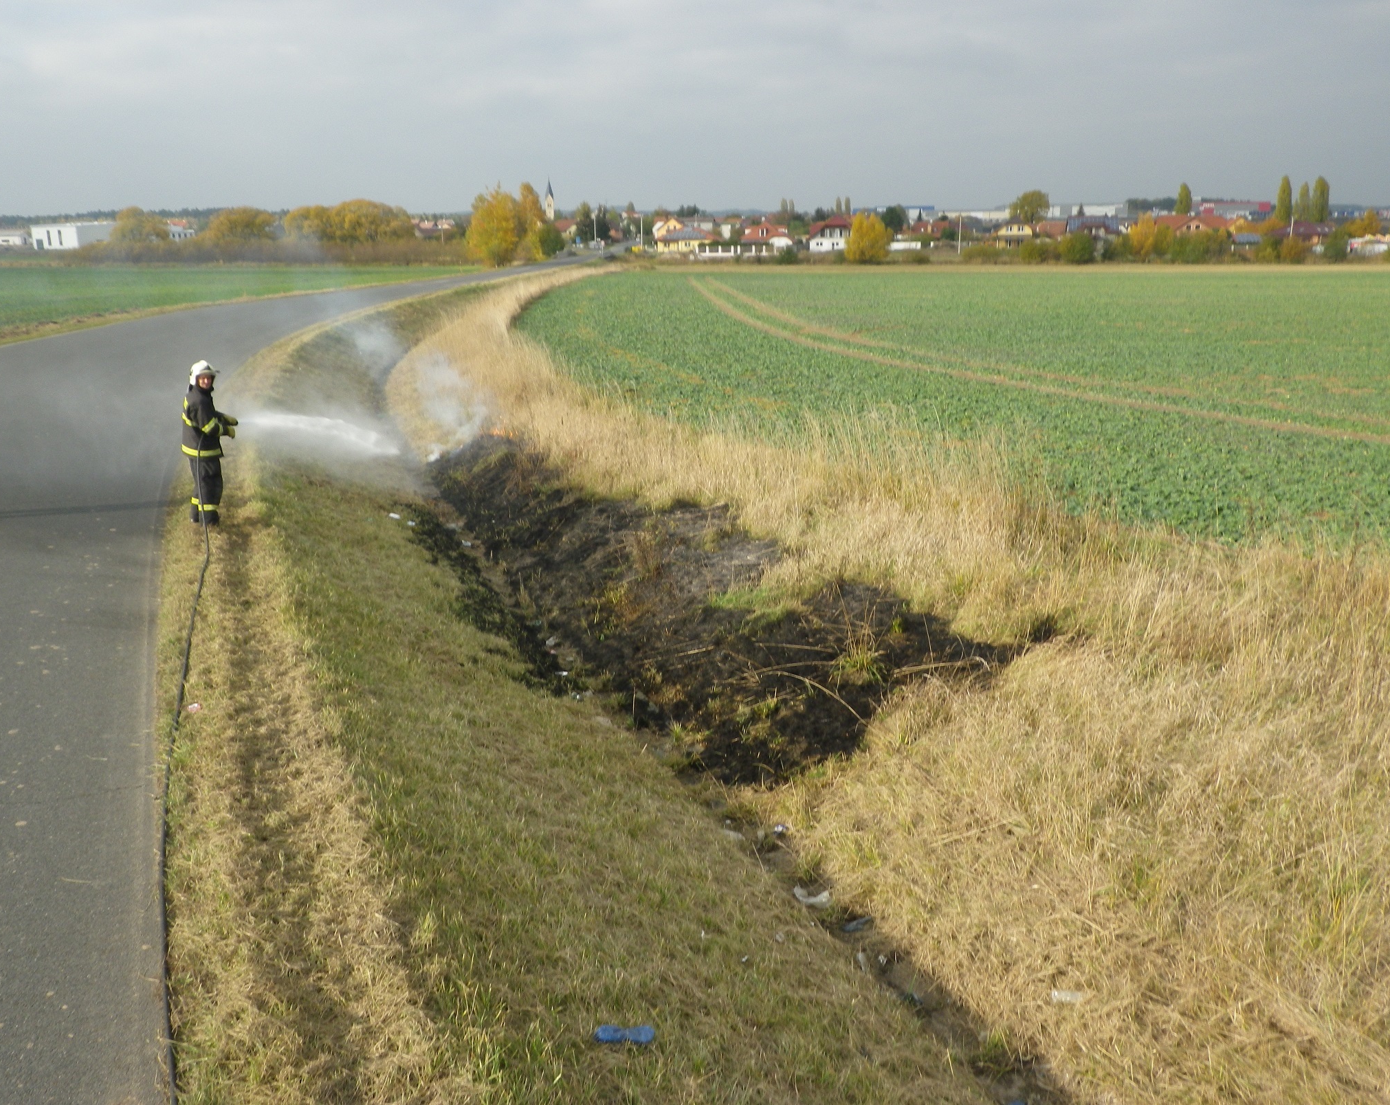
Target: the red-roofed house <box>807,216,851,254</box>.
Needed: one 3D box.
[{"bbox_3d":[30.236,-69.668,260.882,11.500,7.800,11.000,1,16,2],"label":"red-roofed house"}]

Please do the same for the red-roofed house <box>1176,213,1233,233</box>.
[{"bbox_3d":[109.640,-69.384,258.884,13.000,7.600,11.000,1,16,2],"label":"red-roofed house"}]

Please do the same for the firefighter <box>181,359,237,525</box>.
[{"bbox_3d":[-5.474,-1.244,13.415,0.640,1.850,0.560,-11,19,-34],"label":"firefighter"}]

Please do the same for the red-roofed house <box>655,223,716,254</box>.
[{"bbox_3d":[-1.609,-67.226,256.375,14.000,5.800,10.500,1,16,2],"label":"red-roofed house"}]

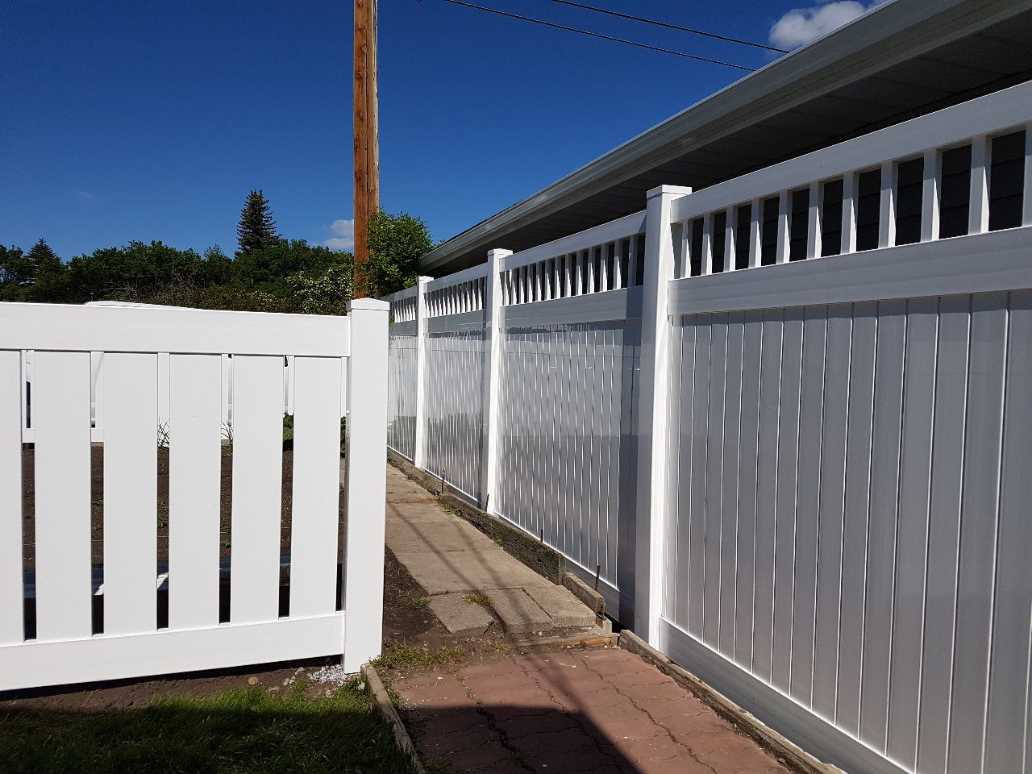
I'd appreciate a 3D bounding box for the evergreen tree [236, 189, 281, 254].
[{"bbox_3d":[-18.818,-8.040,56.287,4.600,12.480,4.600,0,3,-19],"label":"evergreen tree"}]

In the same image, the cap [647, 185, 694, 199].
[{"bbox_3d":[0.627,-0.804,3.183,0.133,0.042,0.133,0,3,-20],"label":"cap"}]

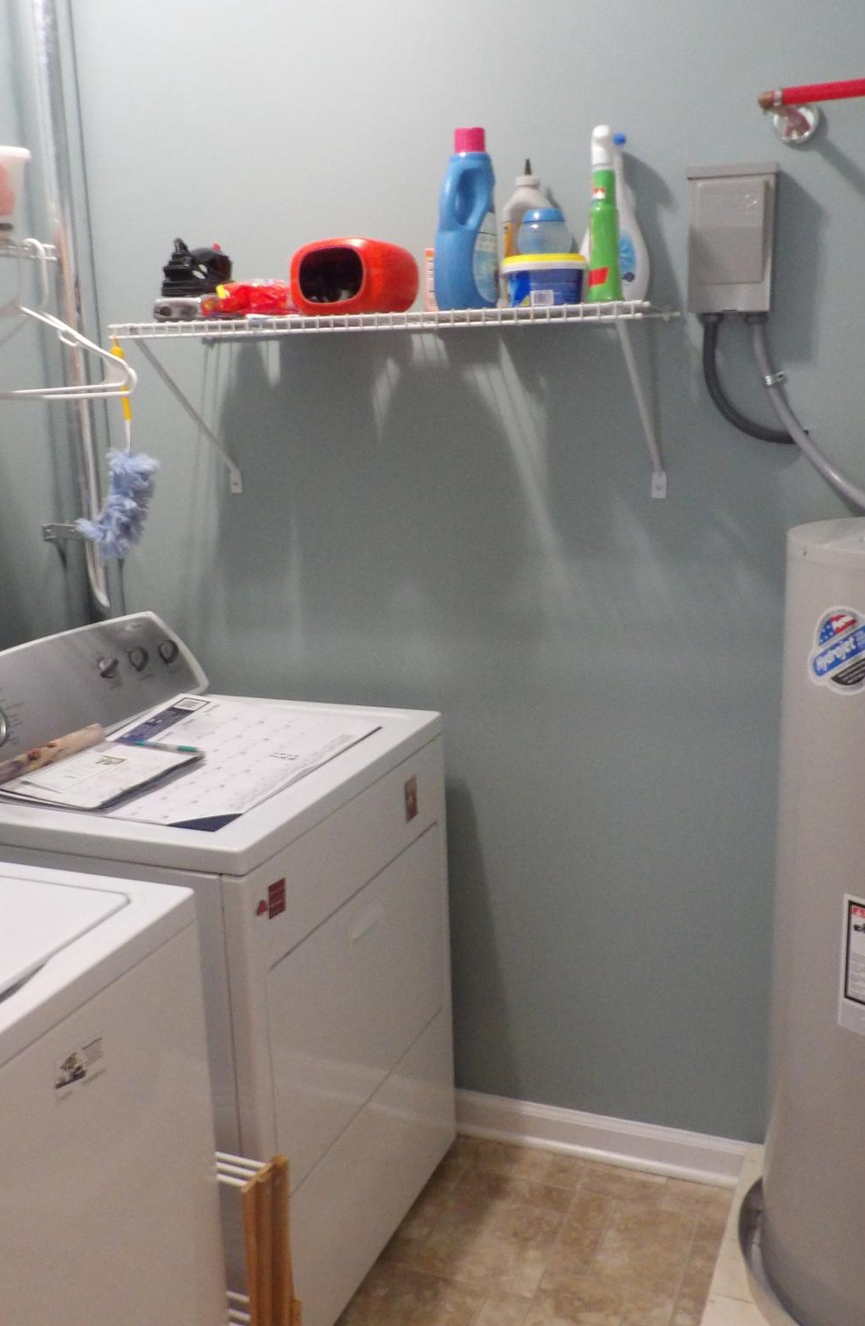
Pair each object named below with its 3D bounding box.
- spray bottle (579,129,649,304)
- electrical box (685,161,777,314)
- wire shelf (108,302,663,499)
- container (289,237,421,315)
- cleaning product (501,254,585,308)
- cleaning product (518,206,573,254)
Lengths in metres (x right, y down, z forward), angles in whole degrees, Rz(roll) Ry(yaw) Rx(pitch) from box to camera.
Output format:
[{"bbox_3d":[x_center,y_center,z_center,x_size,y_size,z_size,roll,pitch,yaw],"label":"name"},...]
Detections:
[{"bbox_3d":[0.295,-0.708,1.973,0.108,0.278,0.088,-3,12,-8],"label":"spray bottle"},{"bbox_3d":[0.481,-0.675,1.972,0.130,0.220,0.085,3,13,21],"label":"electrical box"},{"bbox_3d":[-0.064,-0.428,2.107,0.917,0.313,0.326,3,13,21],"label":"wire shelf"},{"bbox_3d":[-0.128,-0.634,2.027,0.160,0.131,0.170,6,14,30],"label":"container"},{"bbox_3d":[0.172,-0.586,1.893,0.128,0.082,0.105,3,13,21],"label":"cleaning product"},{"bbox_3d":[0.171,-0.660,1.877,0.085,0.068,0.085,-1,12,0],"label":"cleaning product"}]

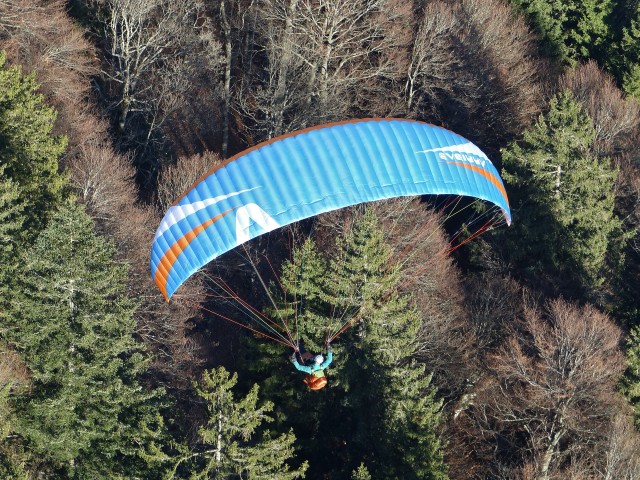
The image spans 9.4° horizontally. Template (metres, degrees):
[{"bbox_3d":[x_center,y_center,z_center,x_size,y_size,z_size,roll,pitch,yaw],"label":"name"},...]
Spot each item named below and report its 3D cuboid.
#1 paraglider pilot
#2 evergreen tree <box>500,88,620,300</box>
[{"bbox_3d":[-0.185,2.990,96.000,1.000,1.200,1.150,-10,41,-11],"label":"paraglider pilot"},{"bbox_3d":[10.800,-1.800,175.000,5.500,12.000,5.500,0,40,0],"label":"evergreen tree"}]

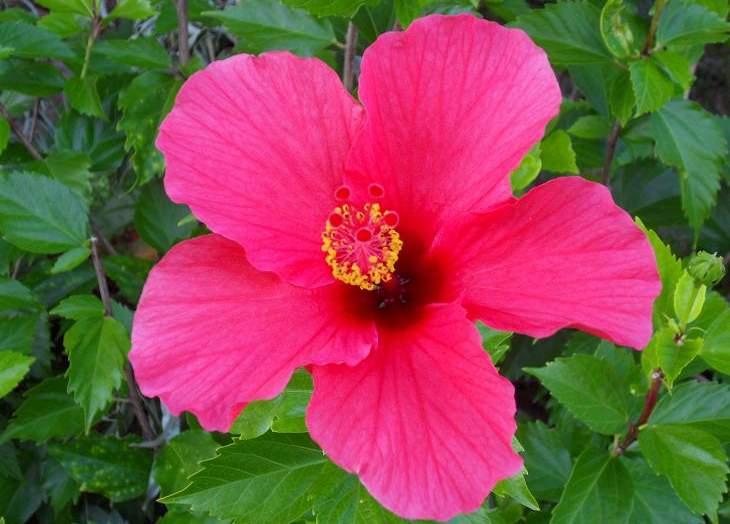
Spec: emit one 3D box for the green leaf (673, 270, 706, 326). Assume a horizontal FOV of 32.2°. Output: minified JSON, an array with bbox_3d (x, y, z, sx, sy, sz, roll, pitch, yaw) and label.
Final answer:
[{"bbox_3d":[0.101,0.011,0.392,0.011,0.018,0.007,9,0,1],"label":"green leaf"}]

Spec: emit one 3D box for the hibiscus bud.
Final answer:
[{"bbox_3d":[0.107,0.002,0.395,0.011,0.011,0.011,20,24,9],"label":"hibiscus bud"}]

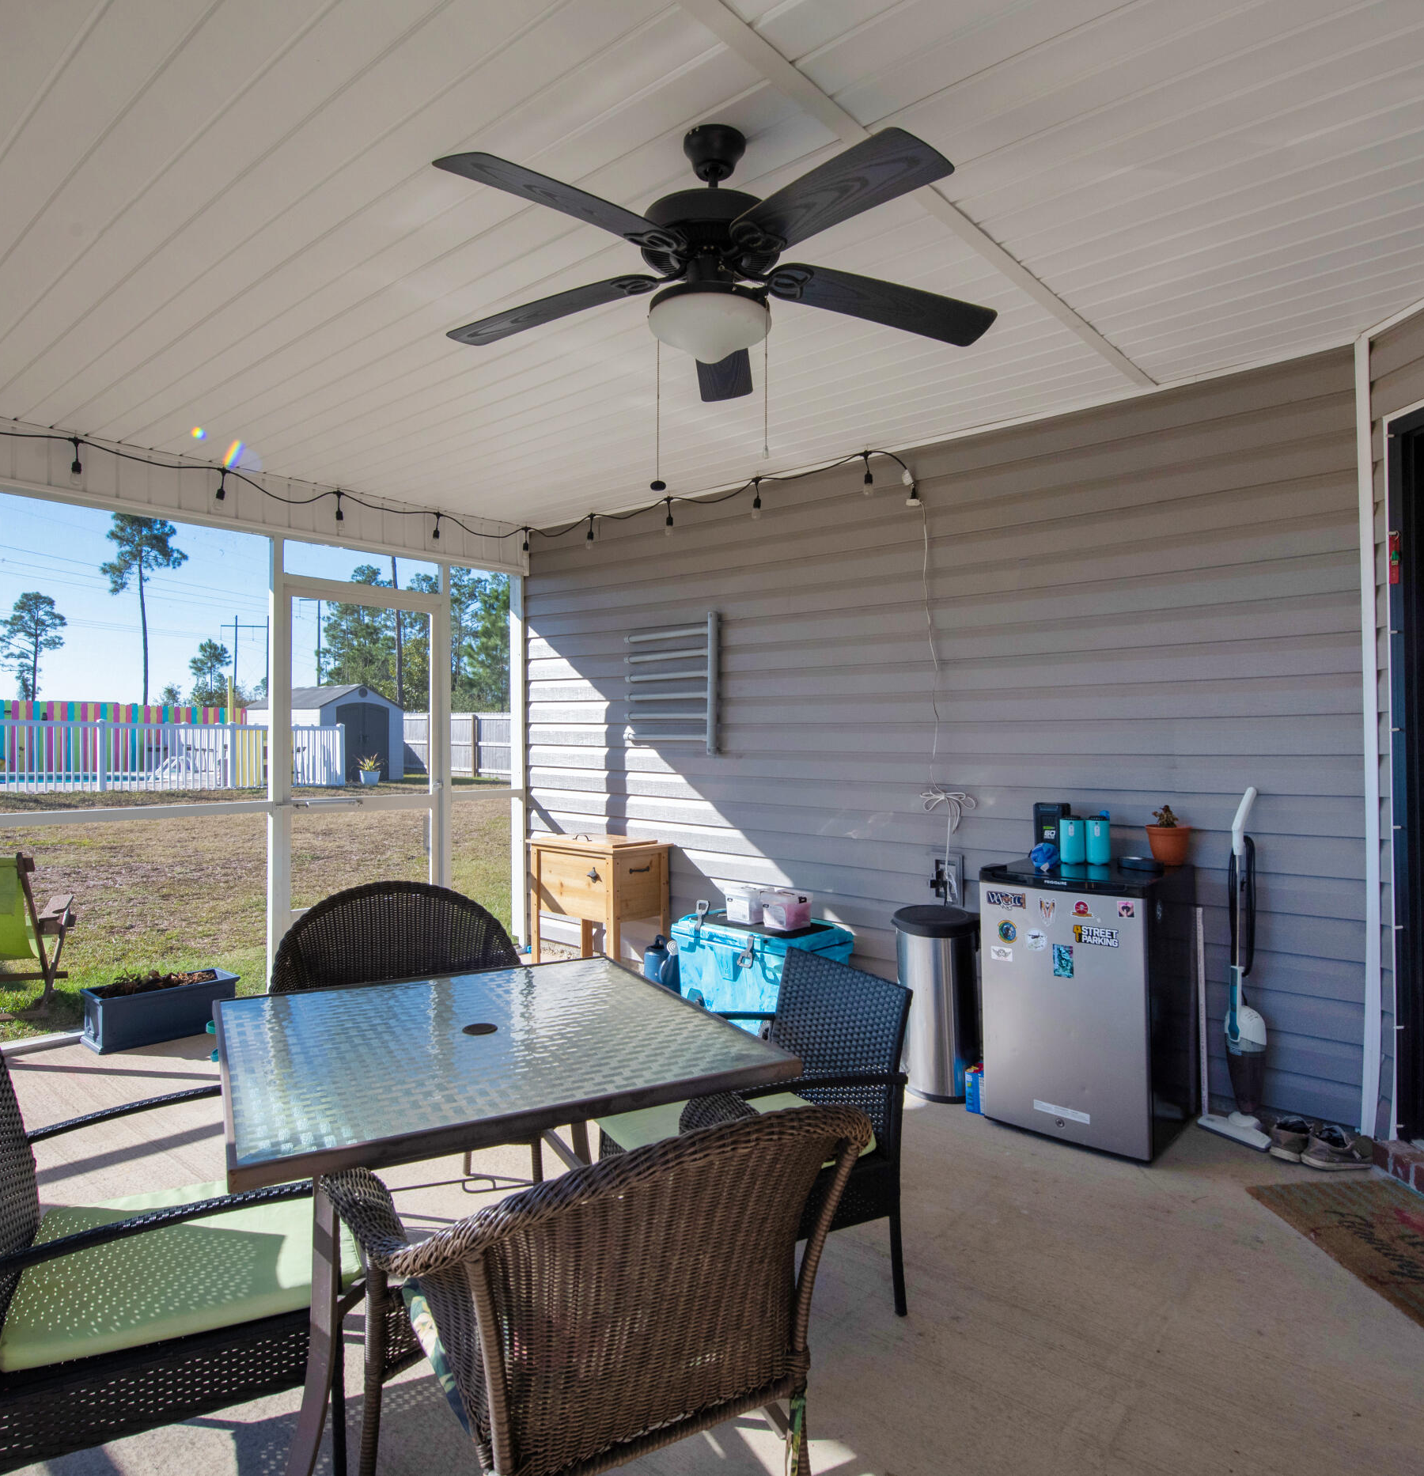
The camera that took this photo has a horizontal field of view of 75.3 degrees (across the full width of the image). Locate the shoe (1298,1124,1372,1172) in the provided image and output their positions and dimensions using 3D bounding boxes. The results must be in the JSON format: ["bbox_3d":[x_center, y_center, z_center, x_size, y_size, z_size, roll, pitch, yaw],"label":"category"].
[{"bbox_3d":[1.918,1.242,2.820,0.240,0.105,0.095,0,0,-15],"label":"shoe"}]

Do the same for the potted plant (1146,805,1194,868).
[{"bbox_3d":[1.545,0.337,3.115,0.145,0.200,0.145,0,-1,42],"label":"potted plant"}]

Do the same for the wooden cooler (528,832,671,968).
[{"bbox_3d":[-0.598,0.908,4.880,0.710,0.765,0.430,0,0,42],"label":"wooden cooler"}]

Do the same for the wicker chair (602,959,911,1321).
[{"bbox_3d":[0.060,0.915,2.157,0.580,0.750,0.570,0,0,-30],"label":"wicker chair"}]

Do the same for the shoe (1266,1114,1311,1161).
[{"bbox_3d":[1.825,1.224,2.860,0.260,0.100,0.100,0,0,-22],"label":"shoe"}]

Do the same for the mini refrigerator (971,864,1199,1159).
[{"bbox_3d":[1.281,0.869,3.115,0.530,0.815,0.500,0,0,42],"label":"mini refrigerator"}]

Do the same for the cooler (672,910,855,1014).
[{"bbox_3d":[0.220,1.078,4.050,0.660,0.450,0.420,0,-1,44],"label":"cooler"}]

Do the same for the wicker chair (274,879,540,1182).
[{"bbox_3d":[-0.800,0.846,2.460,0.660,0.860,0.650,0,0,-27],"label":"wicker chair"}]

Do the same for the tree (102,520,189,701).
[{"bbox_3d":[-36.960,-6.600,60.000,5.000,17.500,5.000,0,0,-32],"label":"tree"}]

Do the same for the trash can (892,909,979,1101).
[{"bbox_3d":[0.862,0.959,3.368,0.350,0.640,0.320,0,0,0],"label":"trash can"}]

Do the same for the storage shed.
[{"bbox_3d":[-10.800,-0.040,25.700,4.400,2.500,2.480,0,-1,44],"label":"storage shed"}]

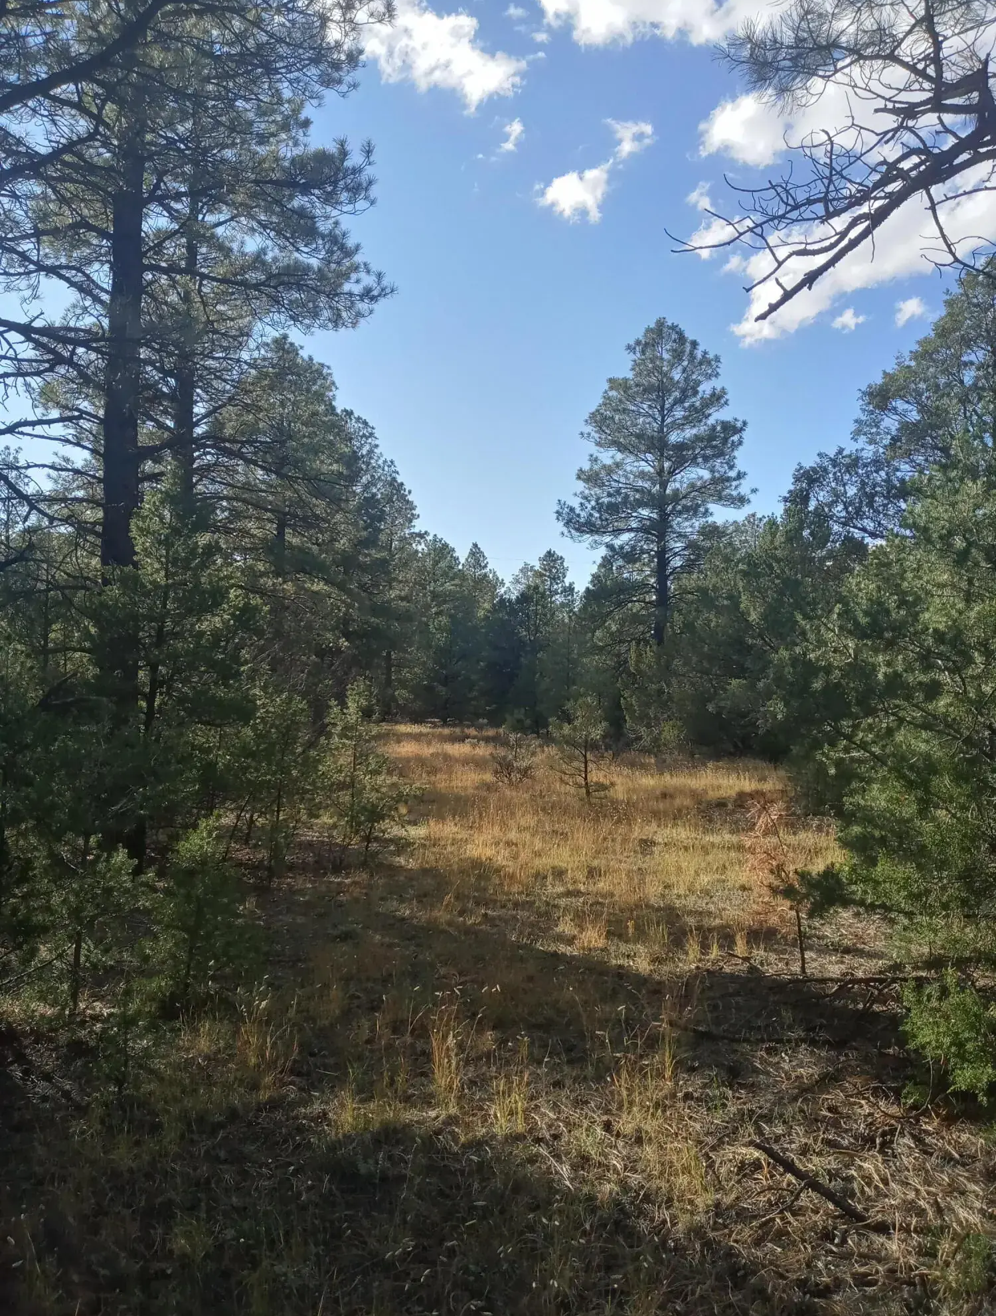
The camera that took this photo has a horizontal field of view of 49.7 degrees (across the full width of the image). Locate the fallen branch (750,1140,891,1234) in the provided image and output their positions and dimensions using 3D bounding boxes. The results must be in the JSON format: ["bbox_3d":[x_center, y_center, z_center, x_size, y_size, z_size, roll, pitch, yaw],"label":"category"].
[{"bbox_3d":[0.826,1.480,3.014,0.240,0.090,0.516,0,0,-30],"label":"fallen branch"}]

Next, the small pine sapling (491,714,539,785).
[{"bbox_3d":[0.199,1.115,12.902,0.586,0.897,0.568,0,0,0],"label":"small pine sapling"}]

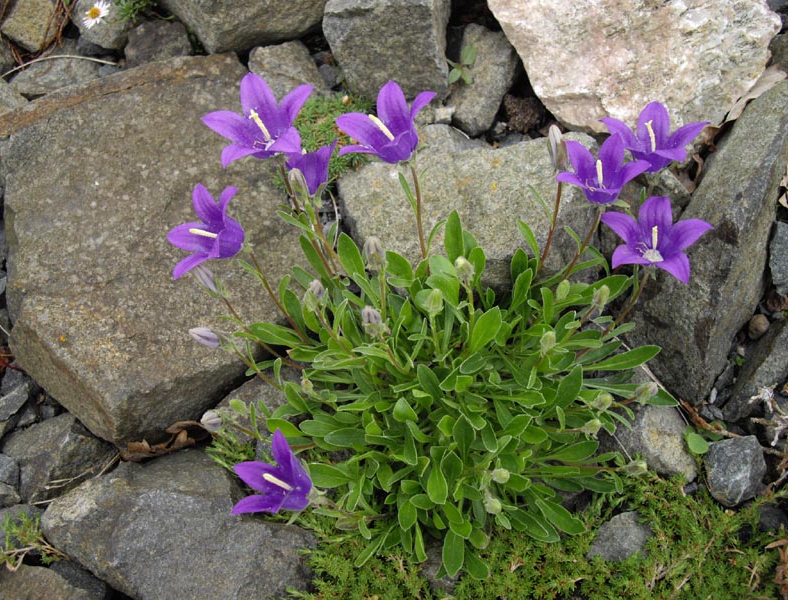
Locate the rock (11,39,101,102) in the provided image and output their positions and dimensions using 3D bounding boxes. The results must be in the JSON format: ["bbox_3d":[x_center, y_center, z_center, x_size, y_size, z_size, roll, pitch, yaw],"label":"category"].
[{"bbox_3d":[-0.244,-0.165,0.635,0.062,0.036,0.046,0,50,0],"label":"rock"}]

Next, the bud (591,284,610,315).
[{"bbox_3d":[0.108,0.000,0.461,0.008,0.017,0.008,11,27,-11],"label":"bud"}]

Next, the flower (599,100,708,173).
[{"bbox_3d":[0.129,-0.083,0.442,0.053,0.029,0.047,-6,34,6],"label":"flower"}]

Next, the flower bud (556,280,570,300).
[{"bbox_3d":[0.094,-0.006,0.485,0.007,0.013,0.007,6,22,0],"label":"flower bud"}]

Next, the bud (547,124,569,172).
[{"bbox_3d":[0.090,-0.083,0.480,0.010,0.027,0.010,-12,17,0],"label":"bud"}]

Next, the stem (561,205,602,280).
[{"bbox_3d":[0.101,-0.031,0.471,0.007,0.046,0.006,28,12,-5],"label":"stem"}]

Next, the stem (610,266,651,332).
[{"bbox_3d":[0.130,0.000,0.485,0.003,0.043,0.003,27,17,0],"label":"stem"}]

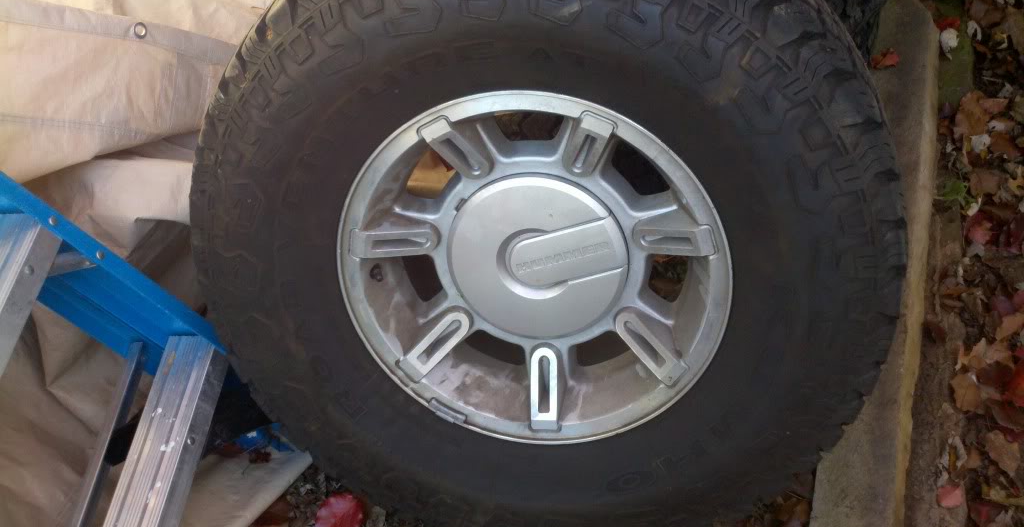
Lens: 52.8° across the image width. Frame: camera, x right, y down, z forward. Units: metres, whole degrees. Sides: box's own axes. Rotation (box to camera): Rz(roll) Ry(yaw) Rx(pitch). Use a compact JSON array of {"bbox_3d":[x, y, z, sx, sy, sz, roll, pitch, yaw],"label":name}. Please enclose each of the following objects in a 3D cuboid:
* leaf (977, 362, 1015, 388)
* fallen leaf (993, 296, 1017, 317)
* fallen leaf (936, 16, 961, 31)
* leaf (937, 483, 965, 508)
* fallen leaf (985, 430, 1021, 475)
[{"bbox_3d":[0.732,0.167,1.558,0.053,0.014,0.040,-28,51,-12],"label":"leaf"},{"bbox_3d":[0.777,0.065,1.633,0.035,0.012,0.037,-16,50,-2],"label":"fallen leaf"},{"bbox_3d":[0.875,-0.480,2.062,0.045,0.012,0.055,6,52,16],"label":"fallen leaf"},{"bbox_3d":[0.661,0.352,1.550,0.043,0.008,0.036,-2,48,-2],"label":"leaf"},{"bbox_3d":[0.708,0.266,1.482,0.045,0.012,0.064,-35,53,-17],"label":"fallen leaf"}]

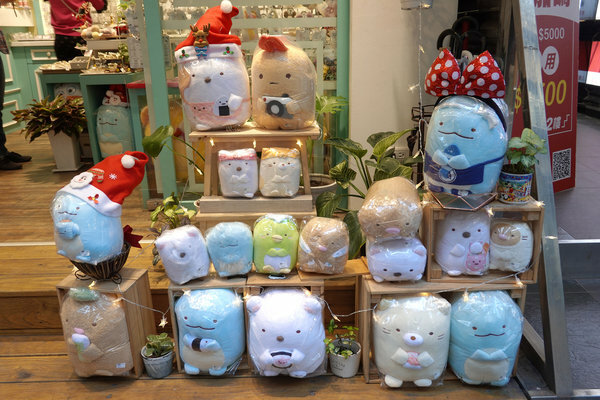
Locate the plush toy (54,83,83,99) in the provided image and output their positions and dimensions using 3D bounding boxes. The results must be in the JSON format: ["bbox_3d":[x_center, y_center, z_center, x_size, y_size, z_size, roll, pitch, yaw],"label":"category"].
[{"bbox_3d":[-1.820,-0.749,4.122,0.230,0.360,0.200,-3,16,-6],"label":"plush toy"}]

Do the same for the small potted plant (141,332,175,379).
[{"bbox_3d":[-0.486,0.528,1.779,0.114,0.150,0.114,-1,18,0],"label":"small potted plant"}]

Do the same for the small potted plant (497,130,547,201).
[{"bbox_3d":[0.647,-0.102,1.510,0.125,0.216,0.120,-1,16,0],"label":"small potted plant"}]

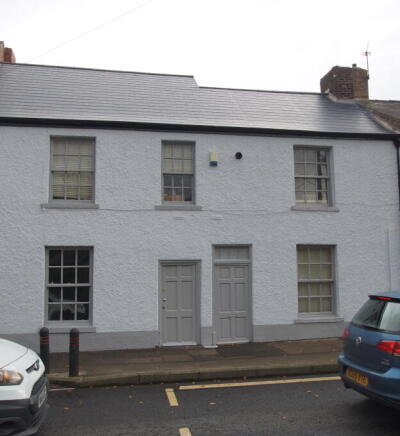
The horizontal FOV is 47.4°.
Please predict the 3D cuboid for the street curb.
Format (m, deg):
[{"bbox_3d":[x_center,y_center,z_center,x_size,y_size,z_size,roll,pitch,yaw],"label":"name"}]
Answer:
[{"bbox_3d":[-0.039,2.751,8.033,5.068,0.160,0.300,-1,-6,-7],"label":"street curb"}]

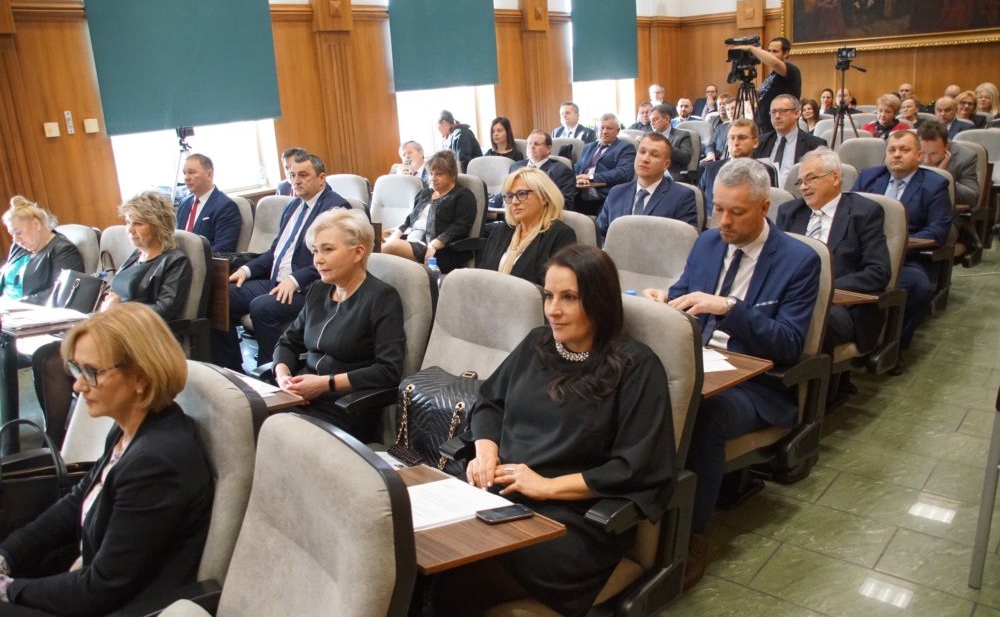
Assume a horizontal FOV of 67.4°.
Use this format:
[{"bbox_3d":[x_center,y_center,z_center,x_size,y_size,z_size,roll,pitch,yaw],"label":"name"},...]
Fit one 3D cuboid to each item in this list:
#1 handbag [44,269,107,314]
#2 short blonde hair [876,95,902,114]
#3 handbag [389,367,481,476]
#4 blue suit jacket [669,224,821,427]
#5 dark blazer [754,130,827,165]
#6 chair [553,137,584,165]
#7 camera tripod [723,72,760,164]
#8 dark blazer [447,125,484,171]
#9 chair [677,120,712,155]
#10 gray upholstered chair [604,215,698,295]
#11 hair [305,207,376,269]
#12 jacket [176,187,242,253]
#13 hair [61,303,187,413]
[{"bbox_3d":[-1.946,-0.074,3.447,0.310,0.230,0.140,0,-4,11],"label":"handbag"},{"bbox_3d":[3.474,-1.836,6.726,0.200,0.210,0.220,10,22,39],"label":"short blonde hair"},{"bbox_3d":[-0.174,0.322,2.311,0.340,0.280,0.180,10,22,39],"label":"handbag"},{"bbox_3d":[0.825,0.065,2.574,0.520,0.680,0.480,10,22,39],"label":"blue suit jacket"},{"bbox_3d":[1.981,-0.915,5.300,0.540,0.660,0.460,10,22,39],"label":"dark blazer"},{"bbox_3d":[0.452,-1.054,7.076,0.550,1.000,0.680,3,17,23],"label":"chair"},{"bbox_3d":[2.373,-1.583,7.482,0.700,1.470,0.700,10,20,39],"label":"camera tripod"},{"bbox_3d":[-0.348,-1.608,7.782,0.380,0.660,0.460,-9,16,-19],"label":"dark blazer"},{"bbox_3d":[2.243,-1.694,8.981,0.550,1.000,0.680,5,17,27],"label":"chair"},{"bbox_3d":[0.488,0.161,3.193,0.550,1.000,0.680,10,20,39],"label":"gray upholstered chair"},{"bbox_3d":[-0.551,-0.245,2.591,0.200,0.215,0.235,10,20,39],"label":"hair"},{"bbox_3d":[-1.929,-0.466,5.030,0.480,0.620,0.380,7,20,34],"label":"jacket"},{"bbox_3d":[-0.797,0.106,1.592,0.200,0.255,0.235,7,20,35],"label":"hair"}]

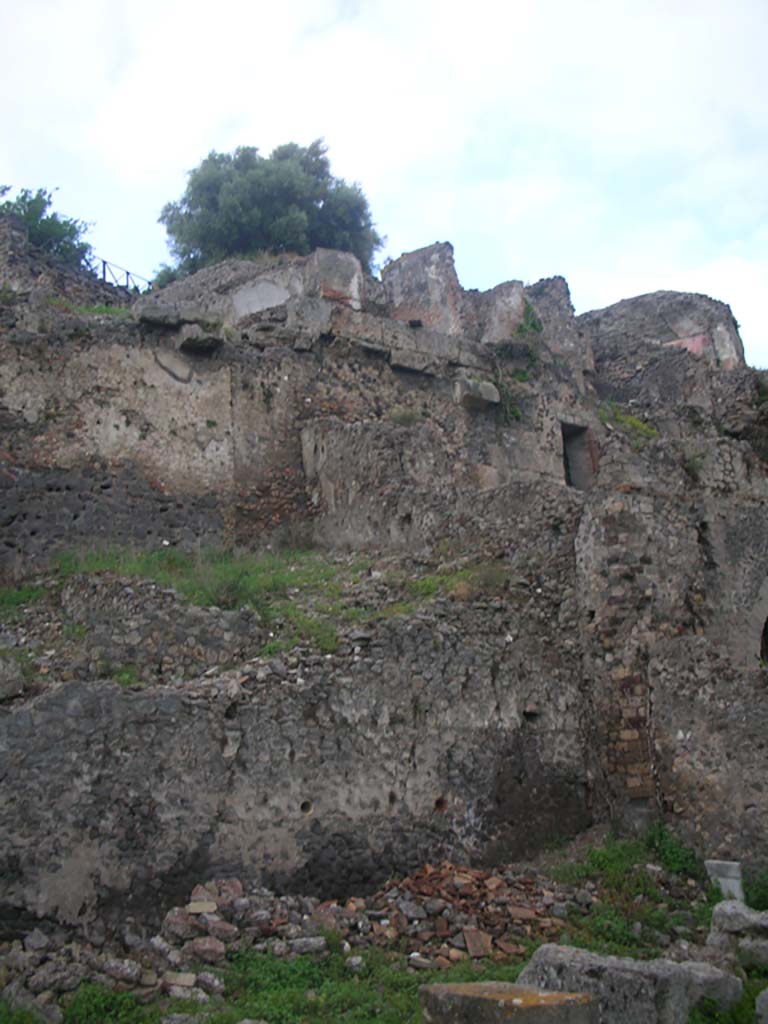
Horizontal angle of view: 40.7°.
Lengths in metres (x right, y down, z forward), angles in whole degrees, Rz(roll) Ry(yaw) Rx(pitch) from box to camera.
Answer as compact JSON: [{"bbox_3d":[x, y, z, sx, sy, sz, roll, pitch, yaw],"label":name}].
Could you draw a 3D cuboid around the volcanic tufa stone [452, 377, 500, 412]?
[{"bbox_3d":[1.766,-2.246,19.795,0.741,0.368,0.500,4,-13,-27],"label":"volcanic tufa stone"}]

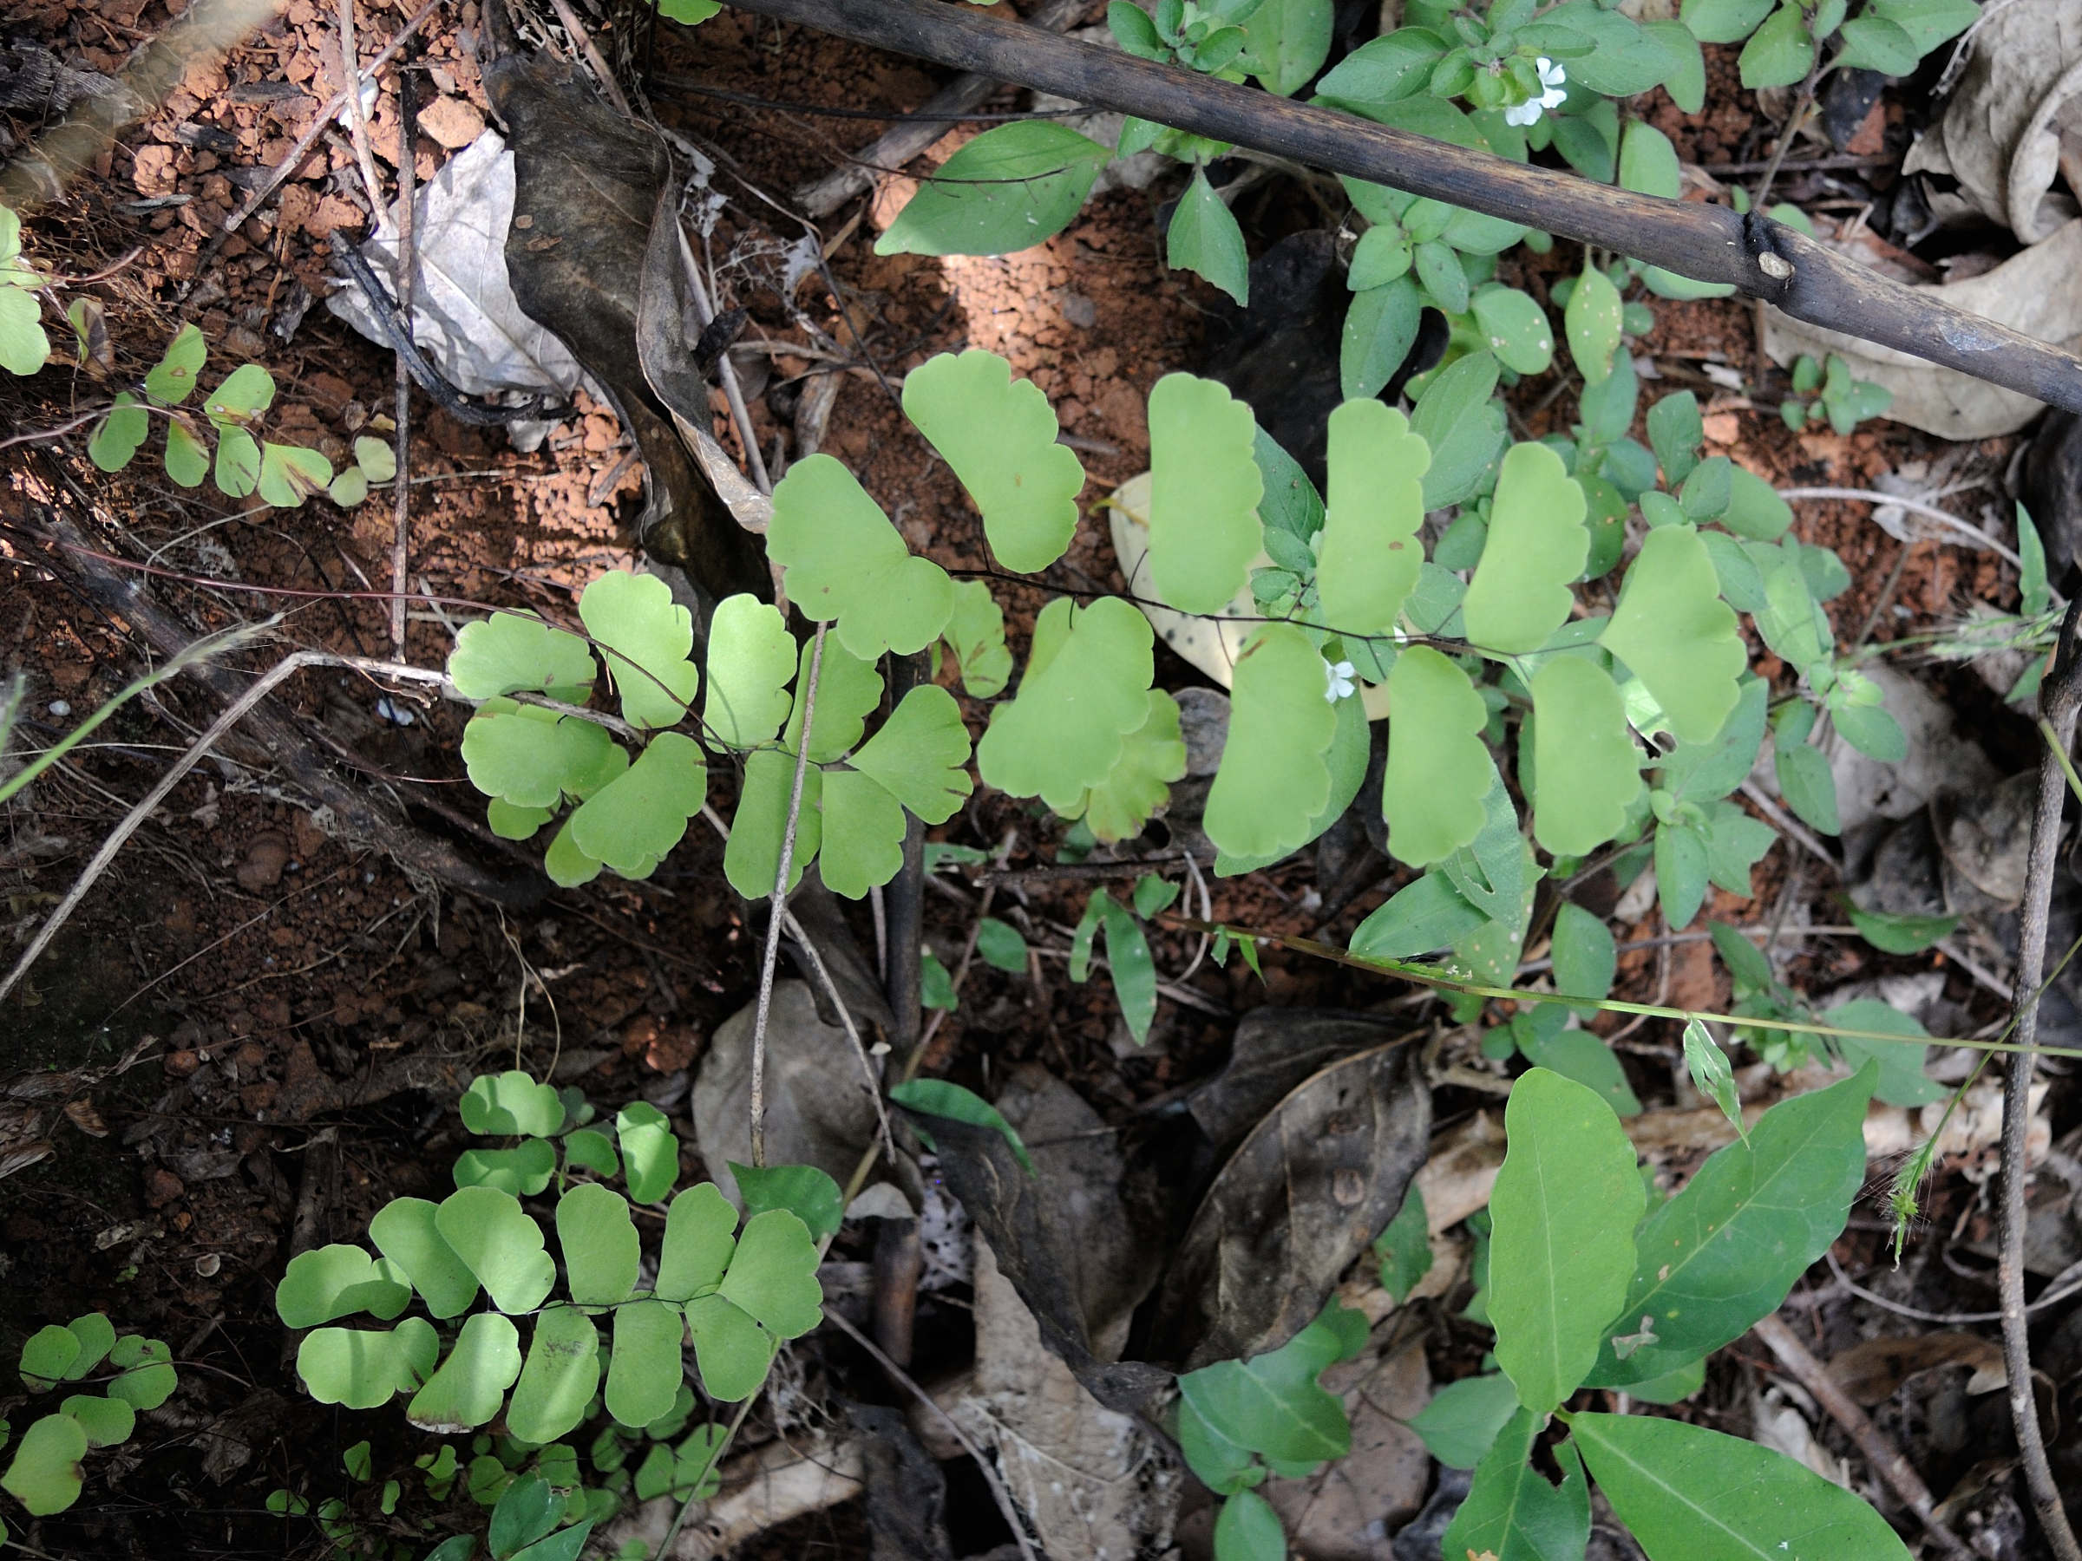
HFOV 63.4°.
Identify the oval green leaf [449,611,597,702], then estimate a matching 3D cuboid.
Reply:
[{"bbox_3d":[-0.119,-0.028,0.392,0.035,0.008,0.022,2,71,7],"label":"oval green leaf"}]

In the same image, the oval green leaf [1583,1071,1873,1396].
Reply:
[{"bbox_3d":[0.158,0.106,0.386,0.109,0.014,0.034,-42,81,-9],"label":"oval green leaf"}]

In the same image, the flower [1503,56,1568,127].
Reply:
[{"bbox_3d":[0.126,-0.176,0.430,0.014,0.011,0.016,38,74,2],"label":"flower"}]

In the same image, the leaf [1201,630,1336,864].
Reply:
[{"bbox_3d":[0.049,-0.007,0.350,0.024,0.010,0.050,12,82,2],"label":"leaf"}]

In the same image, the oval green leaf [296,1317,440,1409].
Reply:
[{"bbox_3d":[-0.164,0.143,0.411,0.035,0.008,0.020,-8,78,4],"label":"oval green leaf"}]

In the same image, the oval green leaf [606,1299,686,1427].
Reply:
[{"bbox_3d":[-0.094,0.138,0.400,0.017,0.008,0.029,5,81,1],"label":"oval green leaf"}]

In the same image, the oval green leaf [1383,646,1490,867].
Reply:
[{"bbox_3d":[0.077,-0.005,0.331,0.020,0.006,0.043,-1,83,2],"label":"oval green leaf"}]

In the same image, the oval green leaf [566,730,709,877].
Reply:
[{"bbox_3d":[-0.089,0.006,0.386,0.035,0.006,0.022,-44,82,0],"label":"oval green leaf"}]

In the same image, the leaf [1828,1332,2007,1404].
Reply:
[{"bbox_3d":[0.238,0.157,0.450,0.056,0.020,0.017,-3,81,-1],"label":"leaf"}]

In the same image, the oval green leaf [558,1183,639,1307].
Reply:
[{"bbox_3d":[-0.106,0.112,0.406,0.020,0.005,0.028,-6,78,2],"label":"oval green leaf"}]

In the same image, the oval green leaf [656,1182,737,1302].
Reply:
[{"bbox_3d":[-0.082,0.112,0.405,0.017,0.006,0.029,8,77,2],"label":"oval green leaf"}]

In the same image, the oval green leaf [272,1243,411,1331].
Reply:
[{"bbox_3d":[-0.172,0.124,0.415,0.033,0.008,0.019,-5,77,-1],"label":"oval green leaf"}]

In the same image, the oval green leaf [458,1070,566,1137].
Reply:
[{"bbox_3d":[-0.135,0.083,0.430,0.026,0.007,0.017,1,77,0],"label":"oval green leaf"}]

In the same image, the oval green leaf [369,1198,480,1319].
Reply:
[{"bbox_3d":[-0.147,0.115,0.405,0.021,0.008,0.032,-27,82,-4],"label":"oval green leaf"}]

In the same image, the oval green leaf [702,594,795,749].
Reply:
[{"bbox_3d":[-0.070,-0.026,0.405,0.022,0.007,0.039,2,77,0],"label":"oval green leaf"}]

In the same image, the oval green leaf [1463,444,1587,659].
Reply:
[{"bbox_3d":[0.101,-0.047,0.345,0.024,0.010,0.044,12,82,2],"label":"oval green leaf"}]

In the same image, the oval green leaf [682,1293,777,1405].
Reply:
[{"bbox_3d":[-0.073,0.134,0.400,0.018,0.008,0.026,-20,82,-3],"label":"oval green leaf"}]

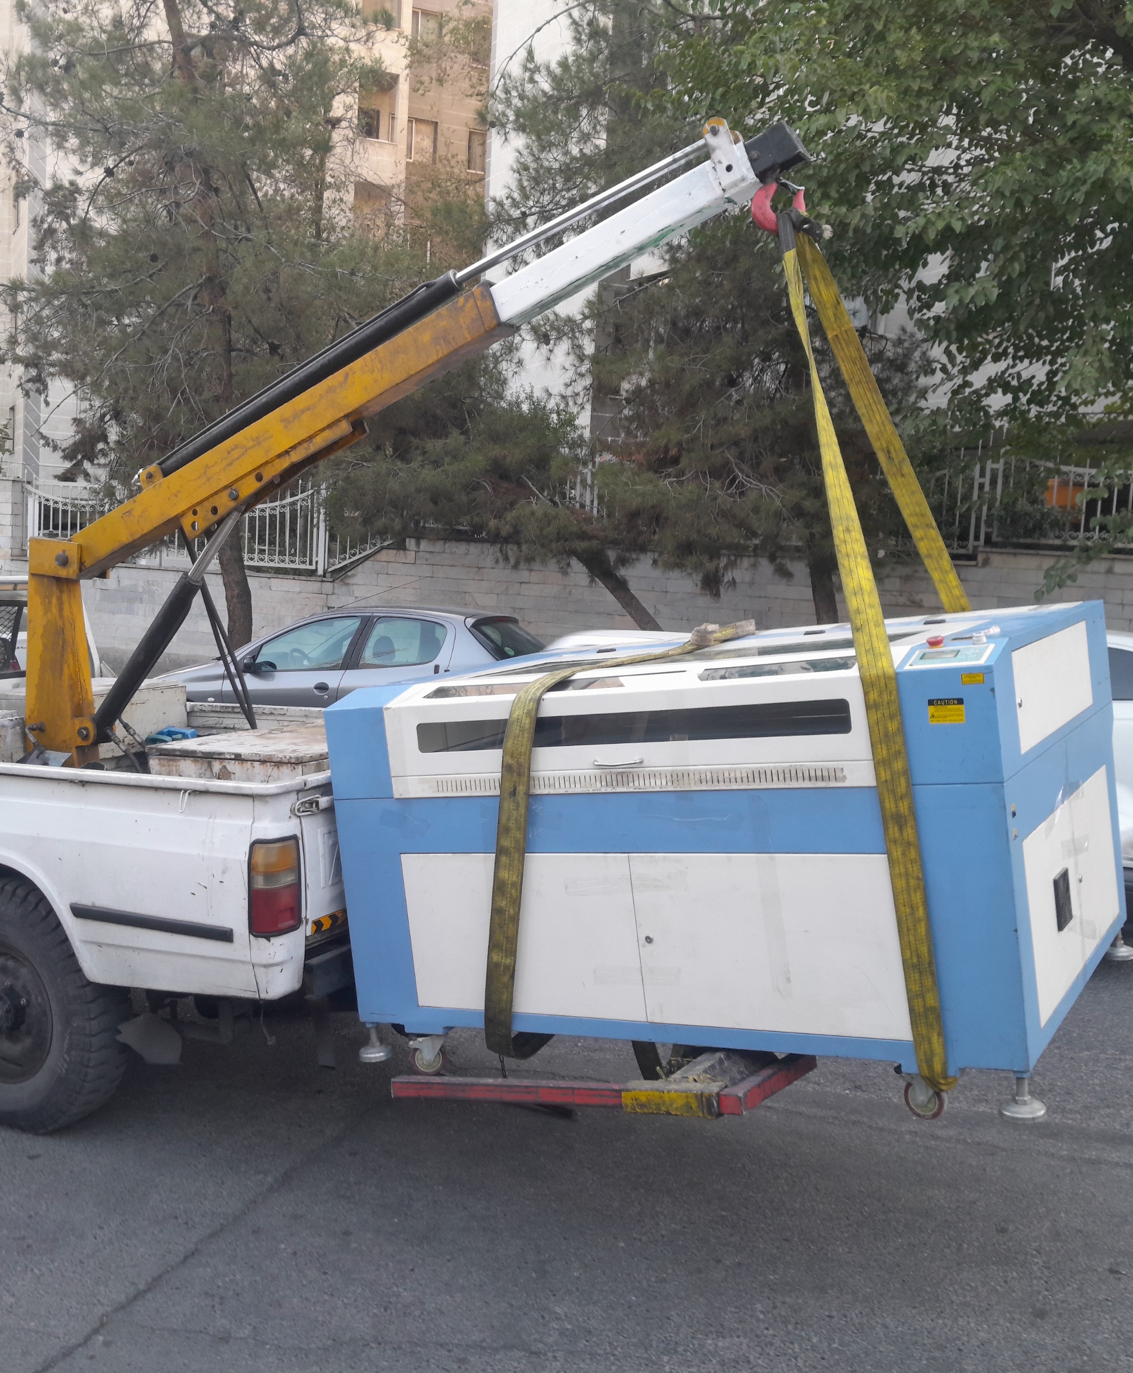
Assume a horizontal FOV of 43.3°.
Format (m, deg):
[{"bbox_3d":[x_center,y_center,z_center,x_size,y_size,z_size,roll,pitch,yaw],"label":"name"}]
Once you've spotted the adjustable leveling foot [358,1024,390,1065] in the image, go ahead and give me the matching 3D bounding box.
[{"bbox_3d":[-0.526,0.976,3.904,0.085,0.100,0.085,-6,4,0],"label":"adjustable leveling foot"}]

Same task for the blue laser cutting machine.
[{"bbox_3d":[0.470,0.341,3.942,1.780,0.908,1.250,-4,5,31],"label":"blue laser cutting machine"}]

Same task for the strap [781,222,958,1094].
[{"bbox_3d":[0.876,-0.197,3.709,0.811,2.009,1.268,6,7,30],"label":"strap"}]

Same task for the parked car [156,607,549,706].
[{"bbox_3d":[-1.815,0.043,11.960,3.840,1.430,1.655,2,5,14],"label":"parked car"}]

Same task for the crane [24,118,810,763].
[{"bbox_3d":[-0.716,-0.571,4.659,3.208,2.142,0.380,4,6,33],"label":"crane"}]

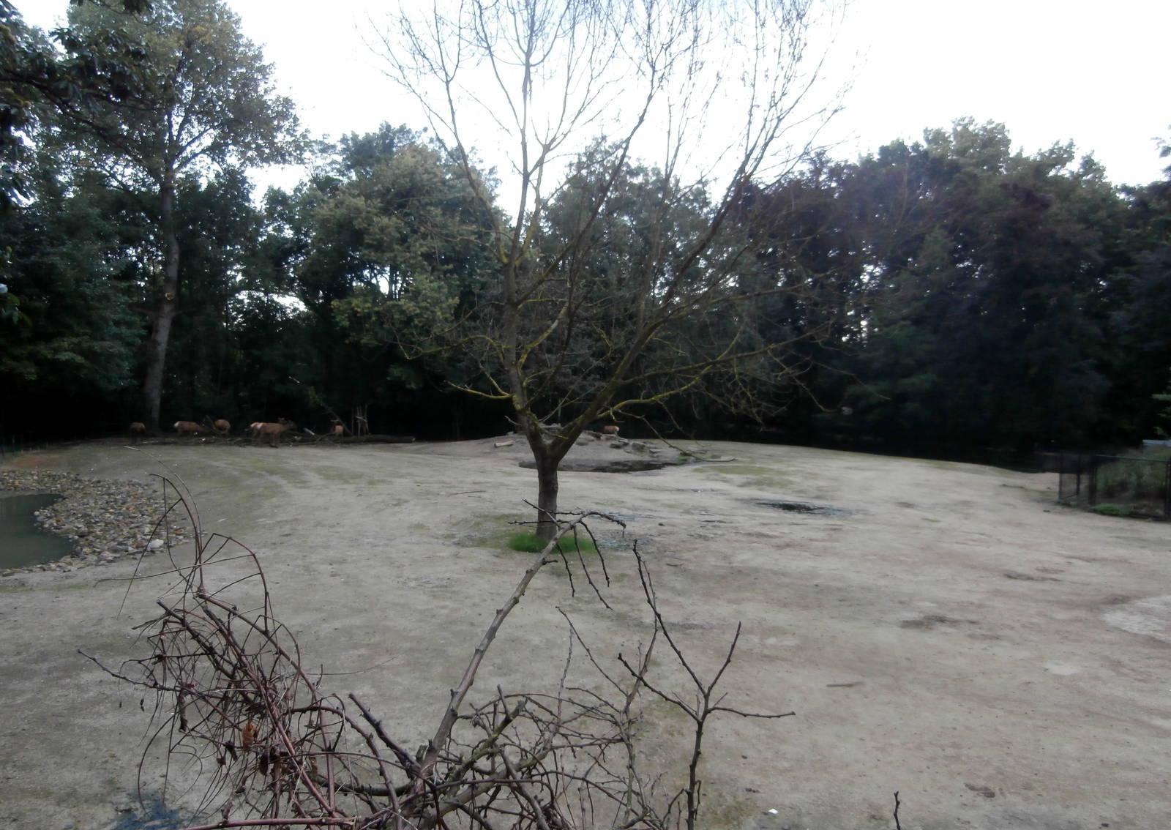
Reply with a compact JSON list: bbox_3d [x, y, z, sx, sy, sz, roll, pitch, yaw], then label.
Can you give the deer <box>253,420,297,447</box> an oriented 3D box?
[{"bbox_3d":[-13.771,0.832,36.000,1.820,1.220,0.480,1,1,-31],"label":"deer"}]

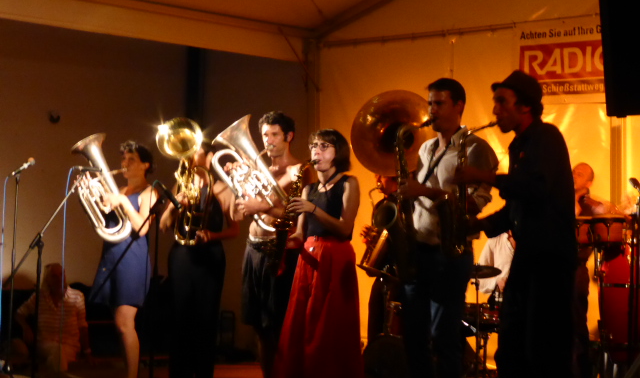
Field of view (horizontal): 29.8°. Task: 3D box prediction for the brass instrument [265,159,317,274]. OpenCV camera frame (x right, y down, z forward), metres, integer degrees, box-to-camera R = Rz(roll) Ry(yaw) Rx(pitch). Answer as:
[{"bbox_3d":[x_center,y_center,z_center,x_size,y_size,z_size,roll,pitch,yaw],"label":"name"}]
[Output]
[{"bbox_3d":[-0.174,0.147,6.650,0.280,0.630,0.180,15,-6,-38],"label":"brass instrument"}]

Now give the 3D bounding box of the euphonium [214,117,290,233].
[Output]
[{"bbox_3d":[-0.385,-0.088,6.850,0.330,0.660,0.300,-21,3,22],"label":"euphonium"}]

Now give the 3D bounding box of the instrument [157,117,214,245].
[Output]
[{"bbox_3d":[-0.834,-0.052,7.400,0.310,0.760,0.360,-2,-1,9],"label":"instrument"}]

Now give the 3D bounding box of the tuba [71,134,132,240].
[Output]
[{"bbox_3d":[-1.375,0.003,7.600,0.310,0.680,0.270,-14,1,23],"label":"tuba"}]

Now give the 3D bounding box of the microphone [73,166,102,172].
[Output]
[{"bbox_3d":[-1.419,-0.125,7.350,0.170,0.035,0.035,2,-6,-9],"label":"microphone"}]

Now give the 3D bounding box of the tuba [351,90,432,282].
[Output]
[{"bbox_3d":[0.556,-0.033,8.850,0.680,1.360,0.680,0,-2,14],"label":"tuba"}]

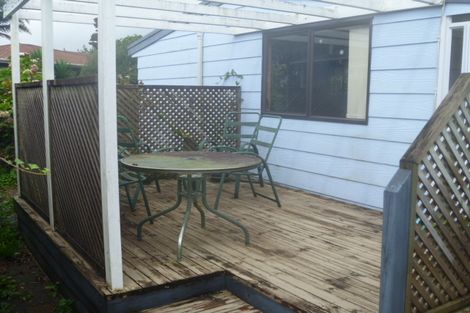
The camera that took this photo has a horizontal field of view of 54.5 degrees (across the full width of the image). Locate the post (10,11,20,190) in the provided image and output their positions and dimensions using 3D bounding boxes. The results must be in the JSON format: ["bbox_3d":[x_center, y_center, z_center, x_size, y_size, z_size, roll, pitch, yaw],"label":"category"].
[{"bbox_3d":[-2.718,-0.621,5.716,0.090,2.300,0.090,-5,9,-35],"label":"post"}]

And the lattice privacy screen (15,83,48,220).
[{"bbox_3d":[-2.218,-0.103,5.086,0.050,1.400,1.560,-5,9,-35],"label":"lattice privacy screen"}]

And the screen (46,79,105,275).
[{"bbox_3d":[-1.278,0.084,3.752,0.050,1.400,1.540,-5,9,-35],"label":"screen"}]

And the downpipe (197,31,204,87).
[{"bbox_3d":[-0.607,-0.878,8.026,0.085,2.800,0.090,-5,9,-34],"label":"downpipe"}]

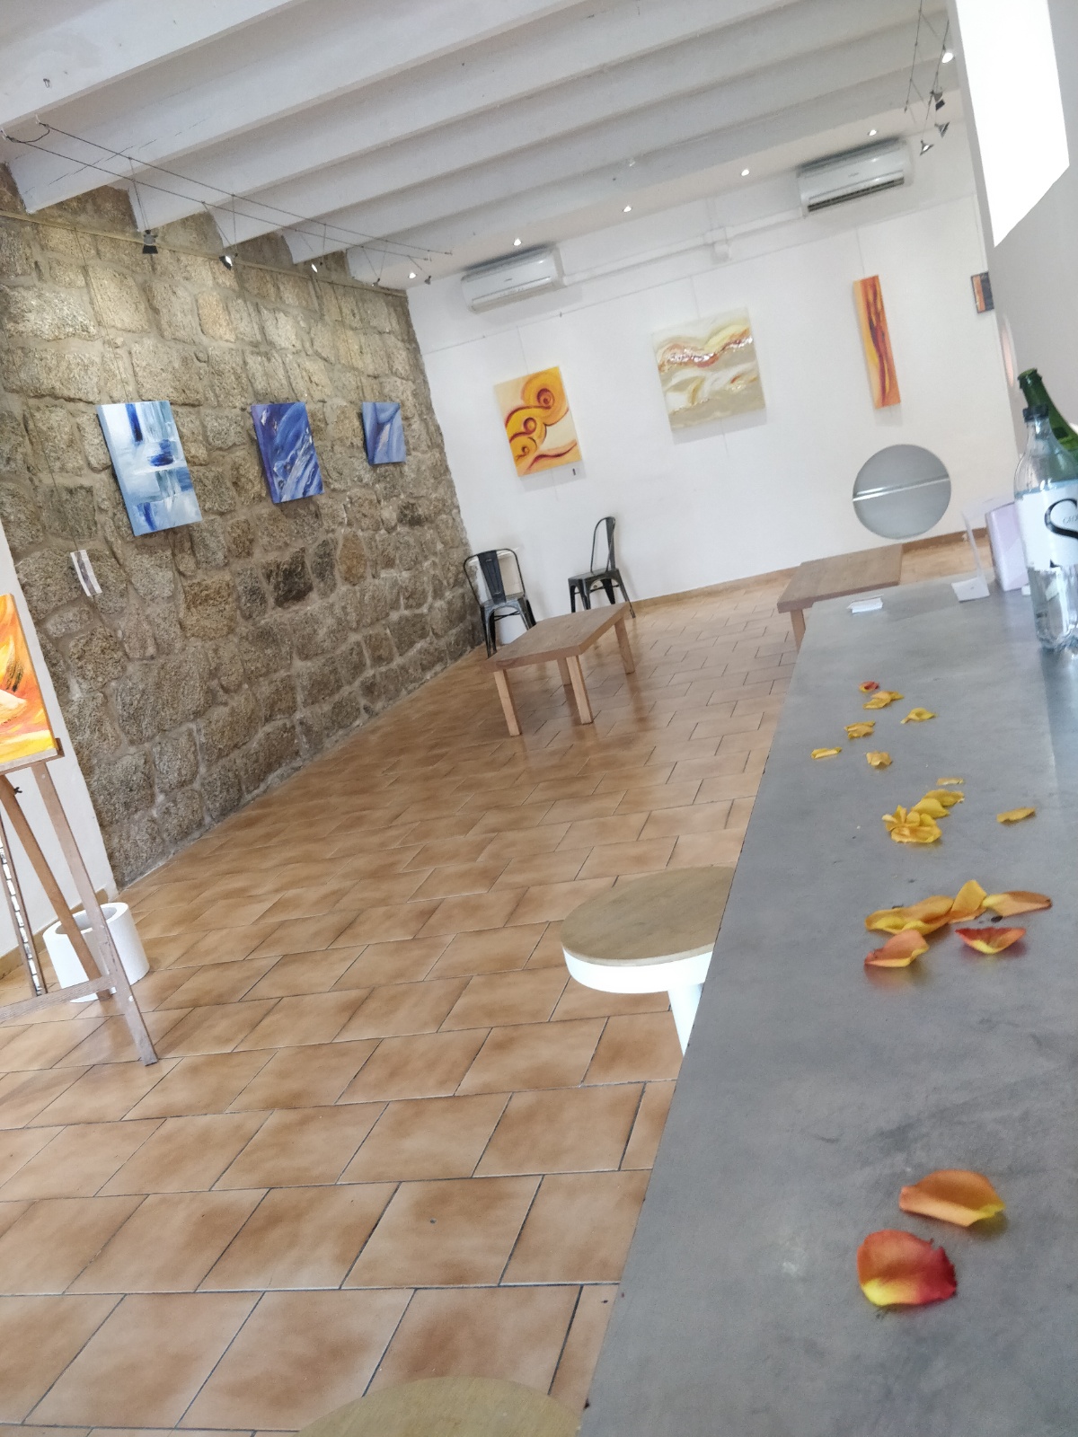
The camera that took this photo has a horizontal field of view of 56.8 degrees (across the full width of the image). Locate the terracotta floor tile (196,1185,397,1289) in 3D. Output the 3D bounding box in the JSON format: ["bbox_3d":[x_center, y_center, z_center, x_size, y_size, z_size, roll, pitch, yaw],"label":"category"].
[{"bbox_3d":[-0.505,1.113,2.139,0.338,0.010,0.292,-10,14,18],"label":"terracotta floor tile"}]

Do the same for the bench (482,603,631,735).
[{"bbox_3d":[0.171,-0.316,6.177,0.610,0.450,1.180,-10,14,17],"label":"bench"}]

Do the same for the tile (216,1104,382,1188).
[{"bbox_3d":[-0.579,1.056,2.456,0.333,0.013,0.297,-11,14,17],"label":"tile"}]

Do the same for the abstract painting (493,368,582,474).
[{"bbox_3d":[0.001,-2.579,8.698,0.600,0.810,0.030,-10,14,17],"label":"abstract painting"}]

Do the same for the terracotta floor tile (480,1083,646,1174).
[{"bbox_3d":[0.054,0.938,2.263,0.333,0.013,0.297,-11,14,17],"label":"terracotta floor tile"}]

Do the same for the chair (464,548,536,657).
[{"bbox_3d":[-0.274,-0.995,8.568,0.440,0.840,0.460,-11,14,17],"label":"chair"}]

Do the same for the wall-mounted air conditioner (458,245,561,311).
[{"bbox_3d":[-0.212,-3.534,8.002,0.790,0.275,0.210,-11,14,17],"label":"wall-mounted air conditioner"}]

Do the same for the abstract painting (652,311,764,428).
[{"bbox_3d":[1.401,-2.859,8.206,0.790,0.790,0.035,-11,14,17],"label":"abstract painting"}]

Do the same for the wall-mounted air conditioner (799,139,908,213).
[{"bbox_3d":[2.413,-4.159,7.659,0.800,0.295,0.200,-10,14,17],"label":"wall-mounted air conditioner"}]

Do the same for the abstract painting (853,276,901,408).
[{"bbox_3d":[2.707,-2.999,7.966,0.195,1.000,0.030,-10,14,17],"label":"abstract painting"}]

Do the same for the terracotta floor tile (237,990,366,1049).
[{"bbox_3d":[-0.720,0.936,3.085,0.336,0.010,0.290,-10,14,18],"label":"terracotta floor tile"}]

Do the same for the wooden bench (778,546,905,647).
[{"bbox_3d":[1.774,-0.608,5.641,0.605,0.460,1.221,-8,15,26],"label":"wooden bench"}]

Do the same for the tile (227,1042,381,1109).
[{"bbox_3d":[-0.644,0.997,2.765,0.333,0.013,0.297,-11,14,17],"label":"tile"}]

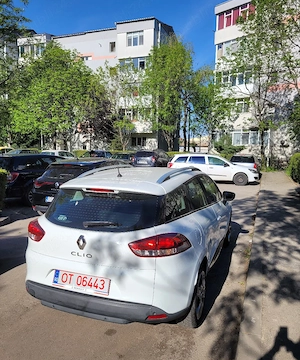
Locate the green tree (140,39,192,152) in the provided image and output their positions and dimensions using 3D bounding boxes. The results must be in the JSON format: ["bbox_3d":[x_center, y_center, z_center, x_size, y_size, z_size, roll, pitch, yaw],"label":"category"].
[{"bbox_3d":[1.687,-7.278,28.894,5.000,12.000,5.000,3,6,20],"label":"green tree"}]

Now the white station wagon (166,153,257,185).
[{"bbox_3d":[3.157,-0.569,15.371,4.480,1.530,1.750,2,6,9],"label":"white station wagon"}]

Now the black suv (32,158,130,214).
[{"bbox_3d":[-1.230,0.134,8.545,1.820,1.460,4.420,3,7,22],"label":"black suv"}]

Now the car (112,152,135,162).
[{"bbox_3d":[-1.704,-1.364,22.785,1.730,1.440,4.250,3,6,20],"label":"car"}]

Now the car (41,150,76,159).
[{"bbox_3d":[-7.081,-1.627,24.473,1.720,1.480,4.050,3,6,20],"label":"car"}]

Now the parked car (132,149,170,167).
[{"bbox_3d":[0.346,-1.312,21.480,1.820,1.660,4.300,3,6,20],"label":"parked car"}]

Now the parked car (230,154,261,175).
[{"bbox_3d":[6.198,-0.962,19.504,1.770,1.480,4.250,3,6,19],"label":"parked car"}]

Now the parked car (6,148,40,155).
[{"bbox_3d":[-10.879,-1.788,25.668,1.740,1.460,4.300,3,6,20],"label":"parked car"}]

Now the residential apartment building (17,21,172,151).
[{"bbox_3d":[-6.423,-10.323,40.513,18.781,15.400,10.300,3,6,20],"label":"residential apartment building"}]

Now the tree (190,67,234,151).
[{"bbox_3d":[5.298,-5.164,25.596,3.736,8.557,3.736,1,6,0],"label":"tree"}]

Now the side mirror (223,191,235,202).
[{"bbox_3d":[1.227,0.257,4.679,0.200,0.160,0.120,3,6,20],"label":"side mirror"}]

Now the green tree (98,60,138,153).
[{"bbox_3d":[-2.982,-5.889,27.545,3.844,9.353,3.844,1,6,0],"label":"green tree"}]

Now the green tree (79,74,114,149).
[{"bbox_3d":[-4.998,-5.582,28.082,3.355,8.573,3.355,1,6,0],"label":"green tree"}]

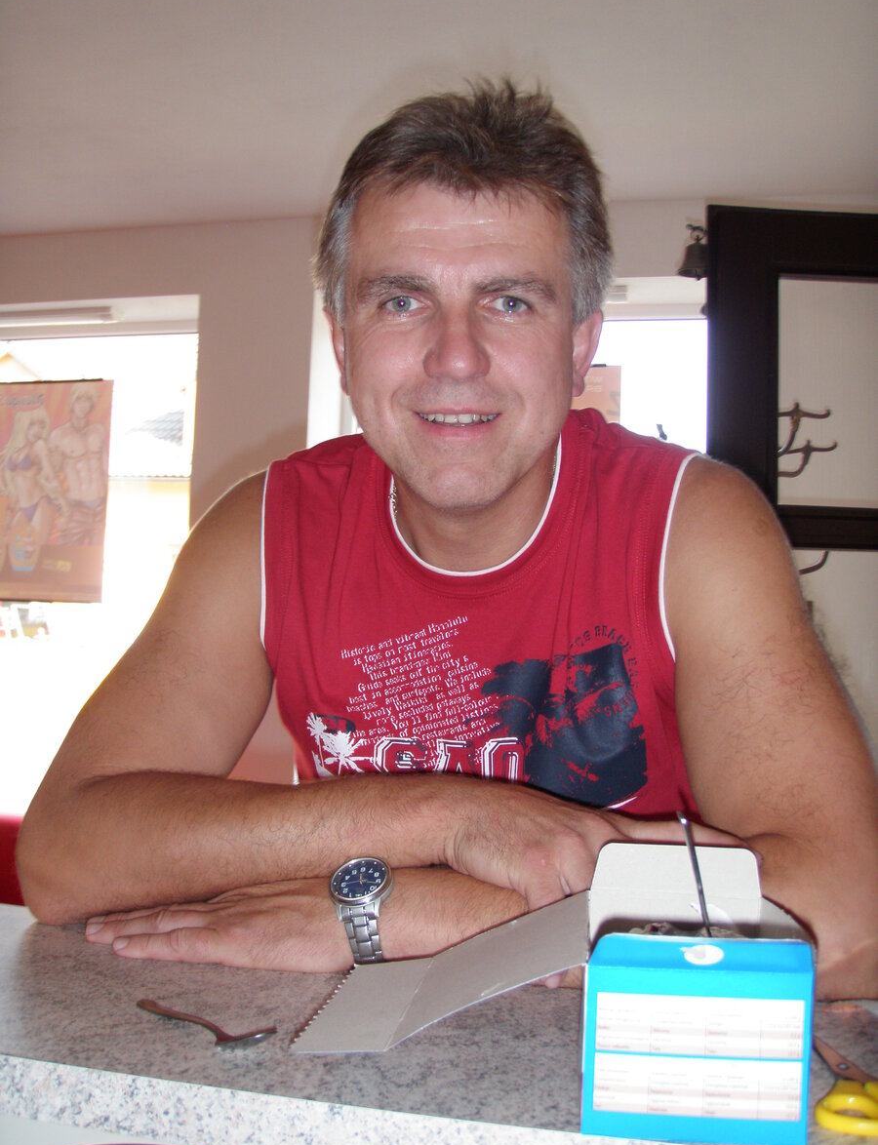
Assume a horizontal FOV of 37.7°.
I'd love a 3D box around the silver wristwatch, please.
[{"bbox_3d":[-0.041,0.213,0.812,0.042,0.054,0.063,-13,30,13],"label":"silver wristwatch"}]

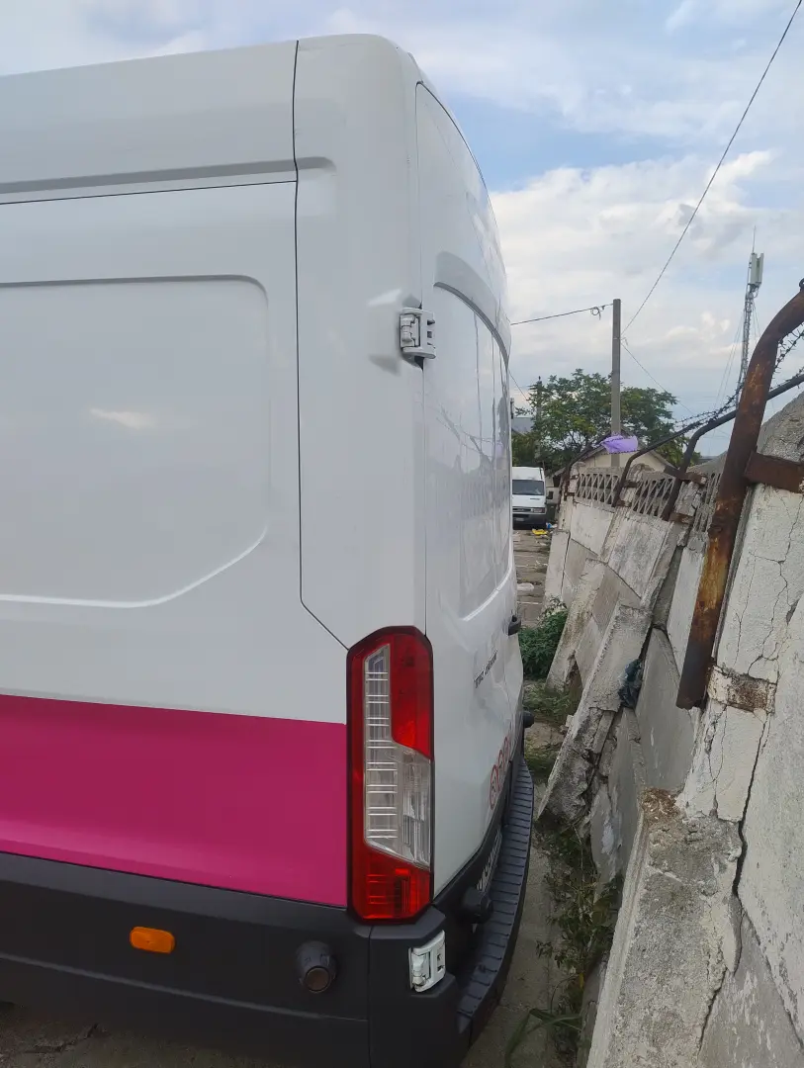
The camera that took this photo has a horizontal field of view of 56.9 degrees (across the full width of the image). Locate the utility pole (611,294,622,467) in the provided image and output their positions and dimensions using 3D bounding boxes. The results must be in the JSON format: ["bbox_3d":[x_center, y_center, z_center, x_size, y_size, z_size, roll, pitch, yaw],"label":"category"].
[{"bbox_3d":[7.278,-4.018,25.254,0.280,7.818,0.280,0,4,0],"label":"utility pole"}]

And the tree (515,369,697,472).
[{"bbox_3d":[11.005,-4.996,40.253,9.400,7.789,8.800,0,4,0],"label":"tree"}]

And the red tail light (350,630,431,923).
[{"bbox_3d":[-0.016,0.495,1.575,0.163,0.620,0.120,1,4,14],"label":"red tail light"}]

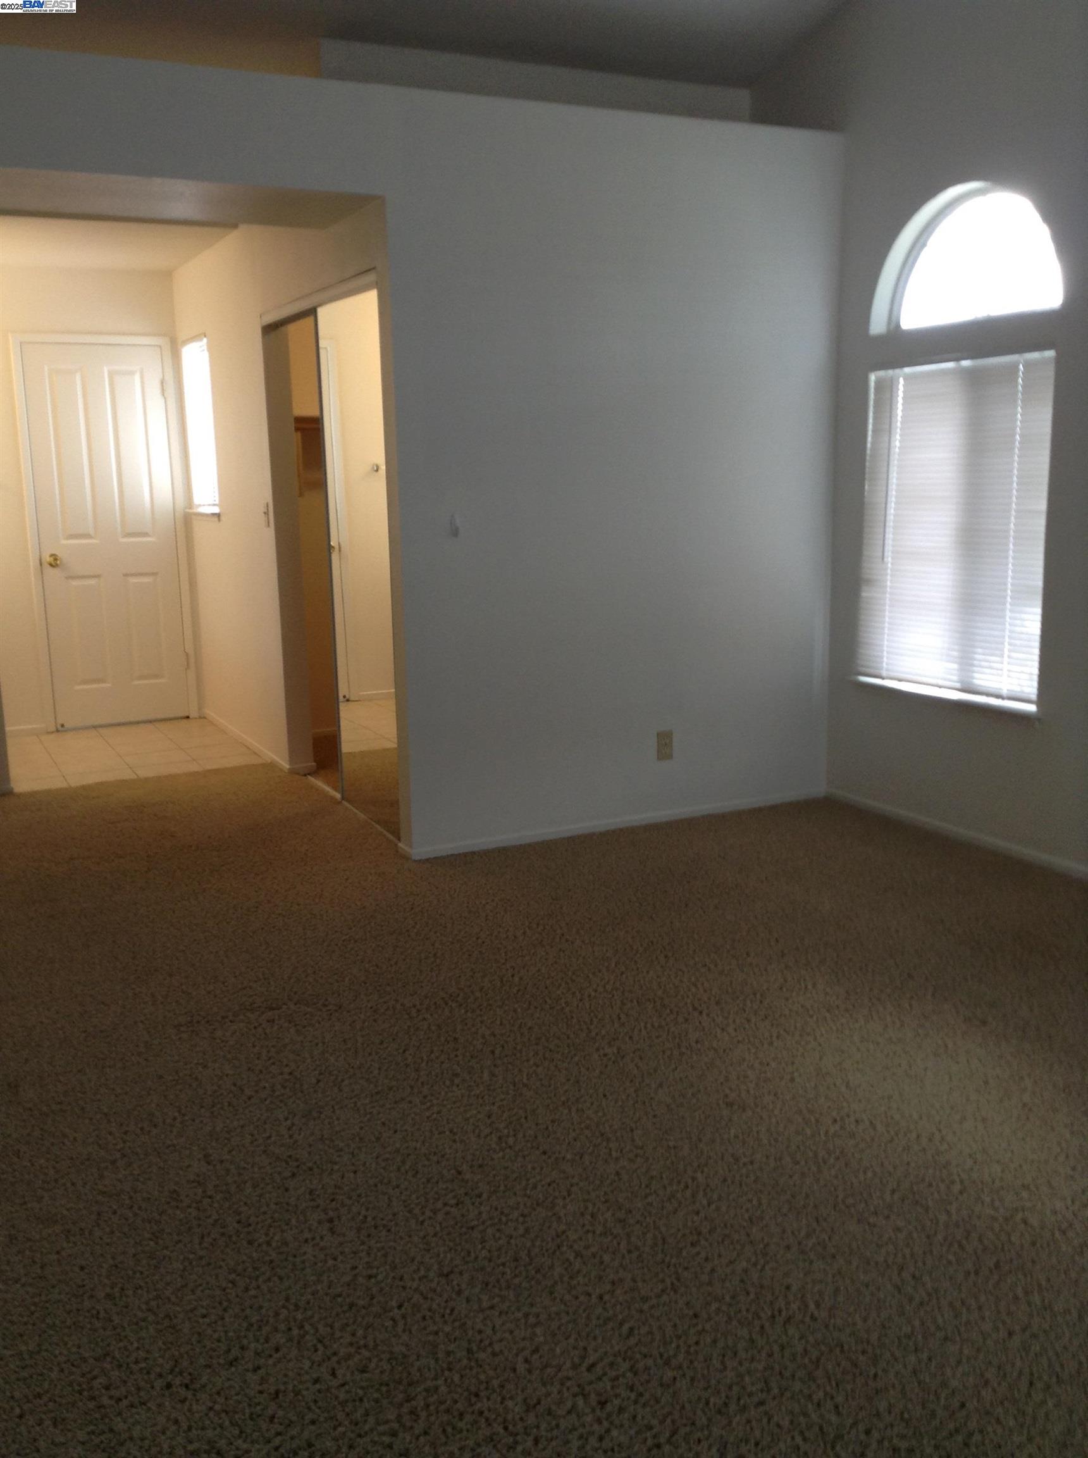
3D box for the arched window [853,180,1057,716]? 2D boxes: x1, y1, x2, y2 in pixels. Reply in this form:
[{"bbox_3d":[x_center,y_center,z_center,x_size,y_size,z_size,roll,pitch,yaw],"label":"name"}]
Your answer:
[{"bbox_3d":[1.463,-0.983,4.841,0.120,1.720,0.920,-6,12,-25],"label":"arched window"}]

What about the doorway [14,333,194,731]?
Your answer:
[{"bbox_3d":[-2.363,-1.033,7.535,0.720,2.040,0.050,-6,12,-25],"label":"doorway"}]

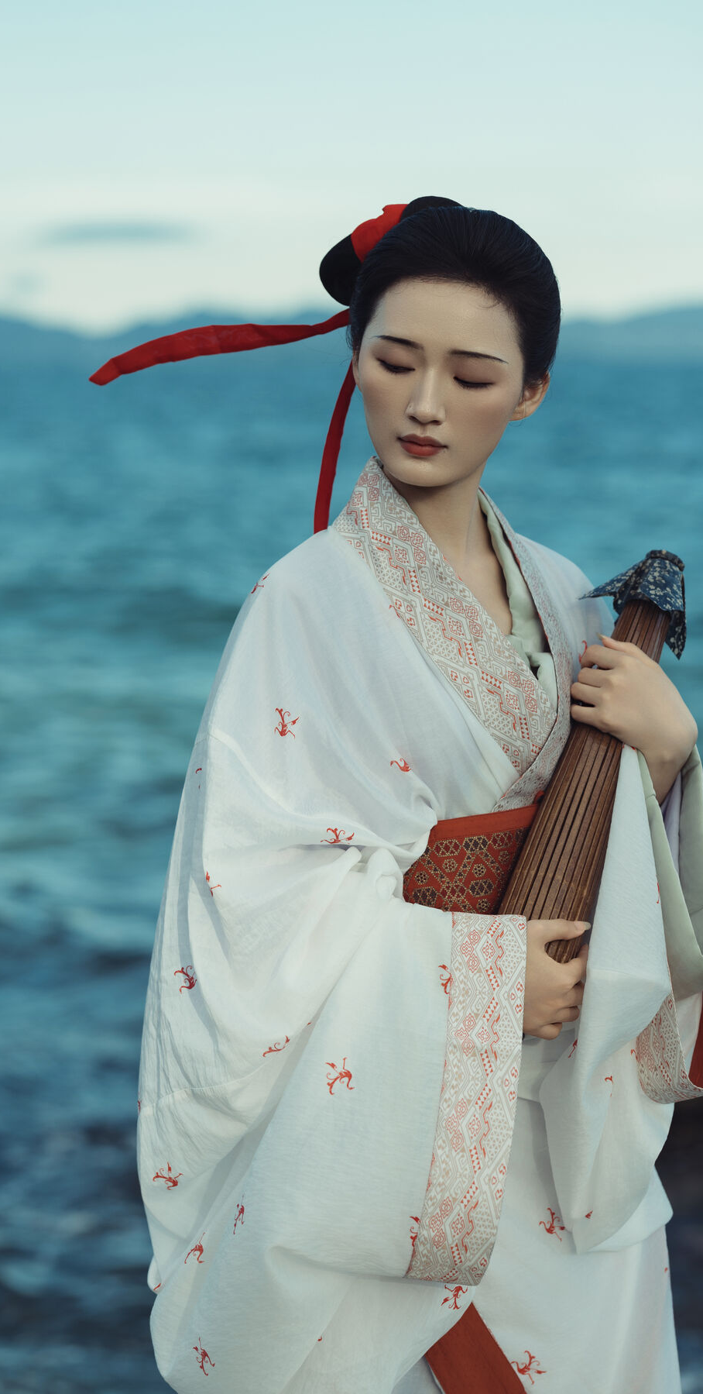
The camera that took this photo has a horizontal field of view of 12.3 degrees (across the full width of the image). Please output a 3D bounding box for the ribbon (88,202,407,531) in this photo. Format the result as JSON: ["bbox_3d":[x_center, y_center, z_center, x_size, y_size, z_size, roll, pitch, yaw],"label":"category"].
[{"bbox_3d":[-0.087,-0.280,2.820,0.280,0.300,0.130,1,6,4],"label":"ribbon"}]

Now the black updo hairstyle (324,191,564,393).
[{"bbox_3d":[0.076,-0.334,2.740,0.195,0.185,0.230,9,18,13],"label":"black updo hairstyle"}]

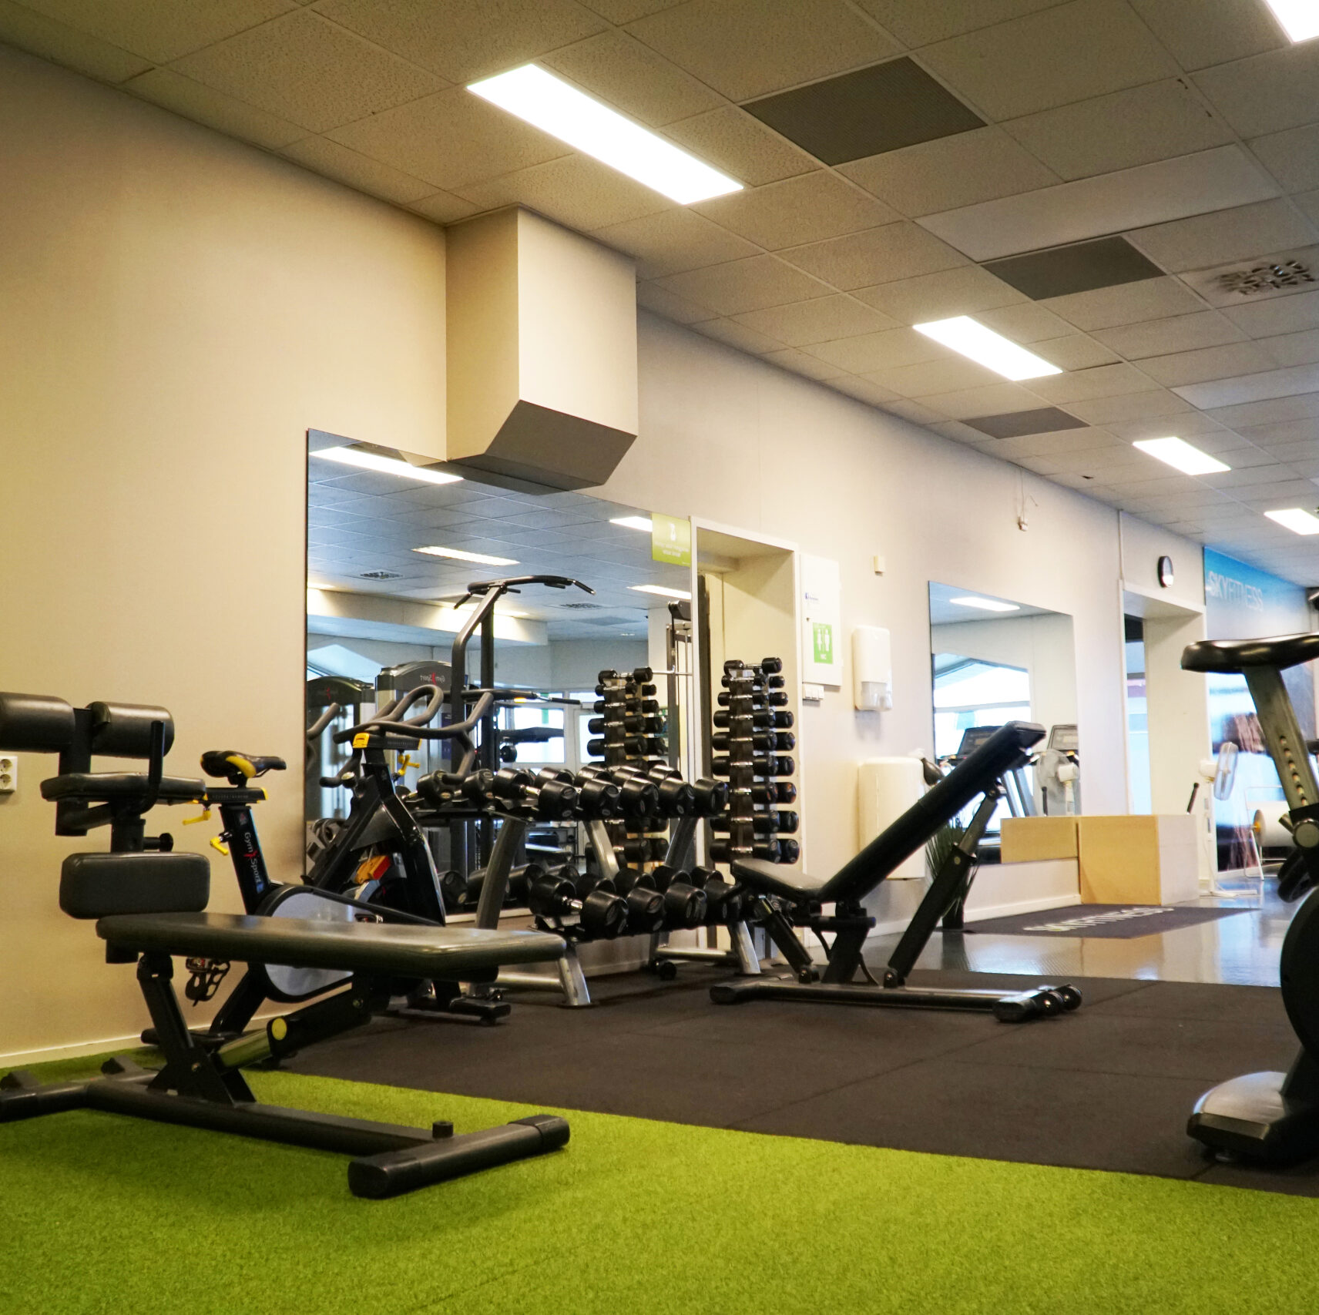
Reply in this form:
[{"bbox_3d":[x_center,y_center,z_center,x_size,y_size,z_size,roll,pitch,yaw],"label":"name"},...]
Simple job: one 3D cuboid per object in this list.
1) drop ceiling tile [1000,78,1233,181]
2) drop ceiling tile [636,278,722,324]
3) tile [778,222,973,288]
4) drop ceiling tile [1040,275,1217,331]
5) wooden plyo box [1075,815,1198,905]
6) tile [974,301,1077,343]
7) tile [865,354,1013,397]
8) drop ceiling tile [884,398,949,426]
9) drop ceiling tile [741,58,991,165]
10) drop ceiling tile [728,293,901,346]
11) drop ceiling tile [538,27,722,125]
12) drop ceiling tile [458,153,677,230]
[{"bbox_3d":[1.490,-1.711,4.797,0.600,0.020,0.600,-3,-5,36],"label":"drop ceiling tile"},{"bbox_3d":[0.029,-1.613,6.744,0.240,0.020,0.580,-3,-6,37],"label":"drop ceiling tile"},{"bbox_3d":[0.870,-1.617,5.955,0.600,0.025,0.600,-3,-5,36],"label":"tile"},{"bbox_3d":[2.076,-1.573,6.585,0.600,0.020,0.600,-3,-5,36],"label":"drop ceiling tile"},{"bbox_3d":[3.372,1.414,10.416,0.525,0.590,0.790,-4,-6,36],"label":"wooden plyo box"},{"bbox_3d":[1.703,-1.552,6.862,0.278,0.020,0.591,-4,-6,37],"label":"tile"},{"bbox_3d":[1.476,-1.477,7.788,0.591,0.020,0.591,-4,-6,37],"label":"tile"},{"bbox_3d":[1.484,-1.424,8.529,0.200,0.020,0.600,-3,-5,36],"label":"drop ceiling tile"},{"bbox_3d":[0.652,-1.722,4.671,0.600,0.020,0.600,-3,-5,36],"label":"drop ceiling tile"},{"bbox_3d":[0.744,-1.548,6.809,0.600,0.020,0.600,-4,-6,36],"label":"drop ceiling tile"},{"bbox_3d":[-0.066,-1.743,4.450,0.300,0.020,0.590,-4,-6,36],"label":"drop ceiling tile"},{"bbox_3d":[-0.329,-1.682,5.385,0.591,0.020,0.591,-4,-6,37],"label":"drop ceiling tile"}]

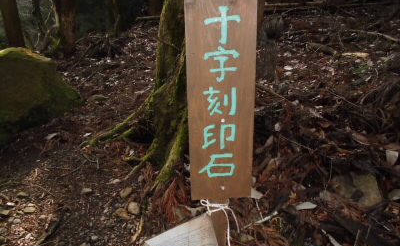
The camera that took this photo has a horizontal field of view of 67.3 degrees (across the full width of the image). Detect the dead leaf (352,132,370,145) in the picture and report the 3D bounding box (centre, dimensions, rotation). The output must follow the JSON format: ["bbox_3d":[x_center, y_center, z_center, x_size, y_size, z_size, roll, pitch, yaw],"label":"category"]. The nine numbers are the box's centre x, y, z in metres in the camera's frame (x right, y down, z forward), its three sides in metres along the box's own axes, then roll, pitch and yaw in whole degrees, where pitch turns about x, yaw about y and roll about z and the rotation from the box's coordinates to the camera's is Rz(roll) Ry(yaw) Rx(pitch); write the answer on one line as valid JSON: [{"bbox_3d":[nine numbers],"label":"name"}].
[{"bbox_3d":[1.047,0.104,1.950,0.135,0.022,0.058,31,42,9],"label":"dead leaf"}]

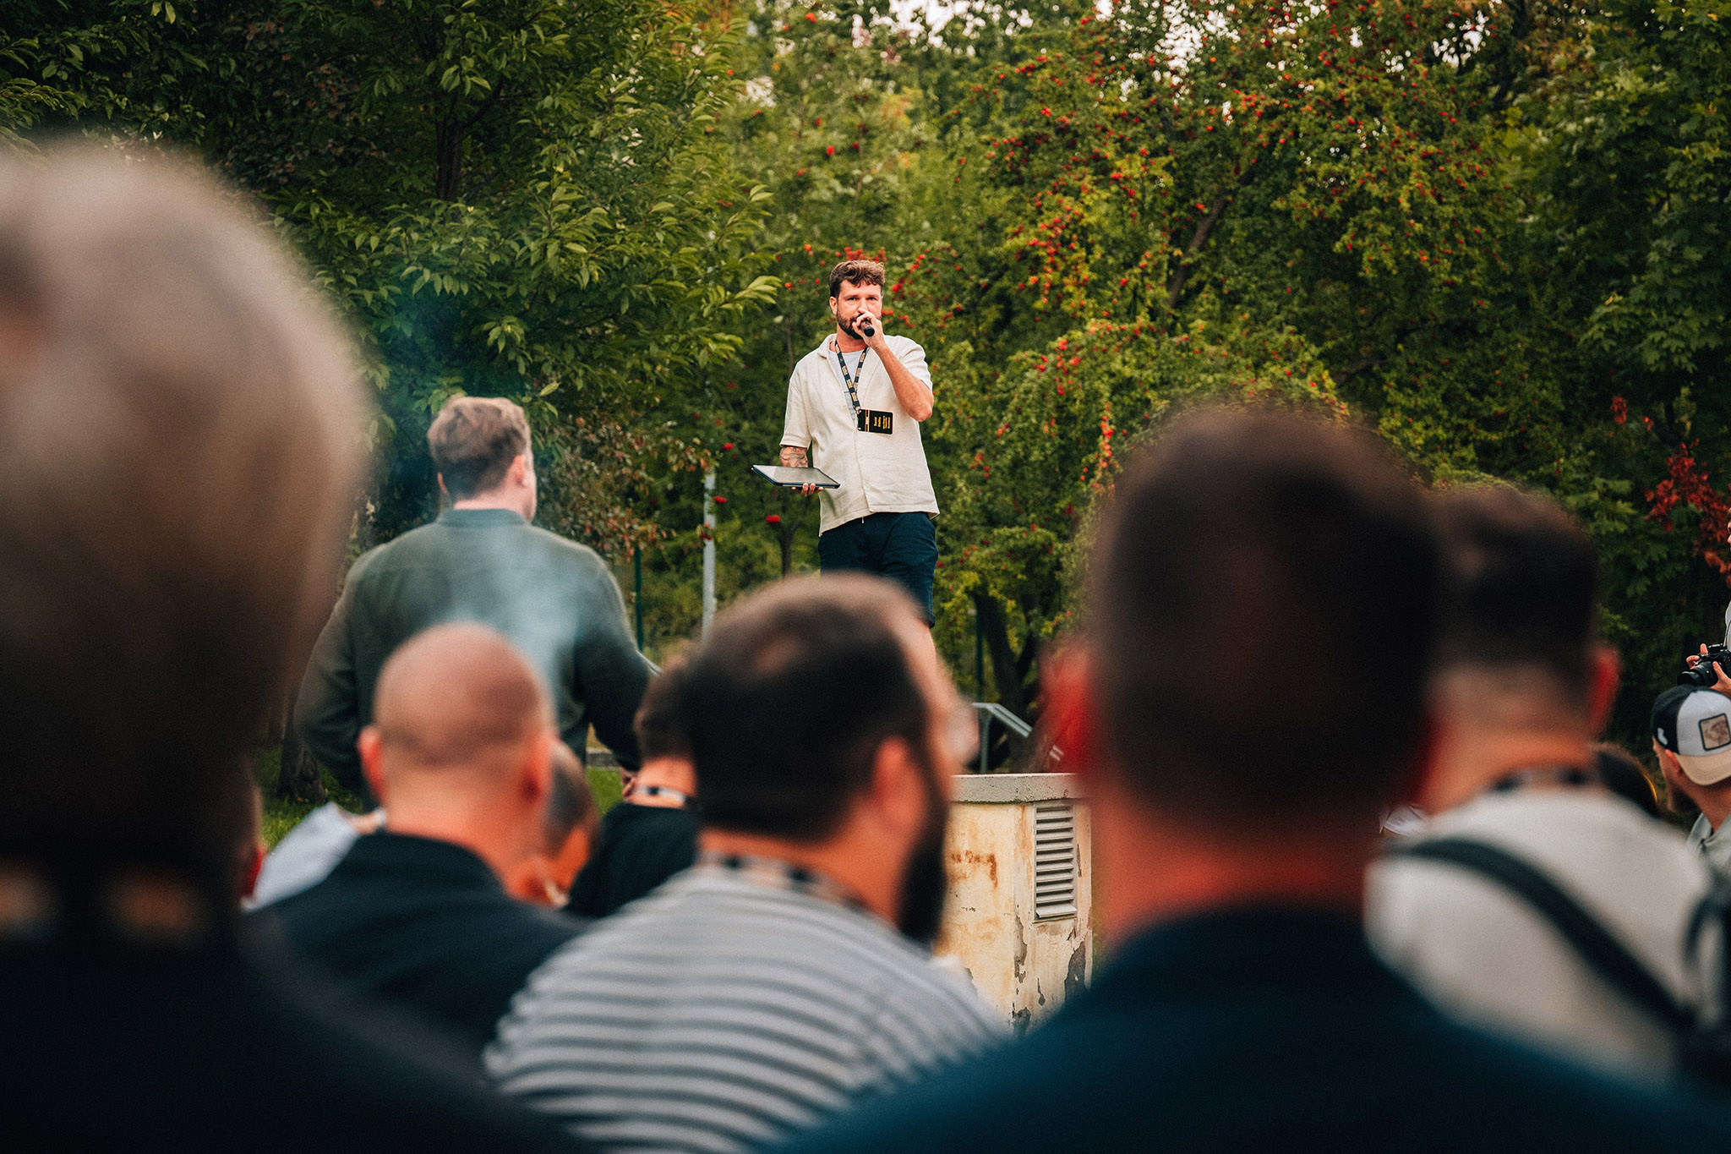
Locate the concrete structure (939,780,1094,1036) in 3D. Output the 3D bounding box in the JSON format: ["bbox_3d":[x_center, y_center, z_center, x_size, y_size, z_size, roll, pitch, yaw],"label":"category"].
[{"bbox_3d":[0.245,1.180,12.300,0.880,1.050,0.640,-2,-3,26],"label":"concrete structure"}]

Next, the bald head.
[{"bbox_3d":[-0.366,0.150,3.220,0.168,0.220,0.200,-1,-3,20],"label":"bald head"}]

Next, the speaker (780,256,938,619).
[{"bbox_3d":[0.000,-0.200,12.250,0.620,1.810,0.460,0,-2,-2],"label":"speaker"}]

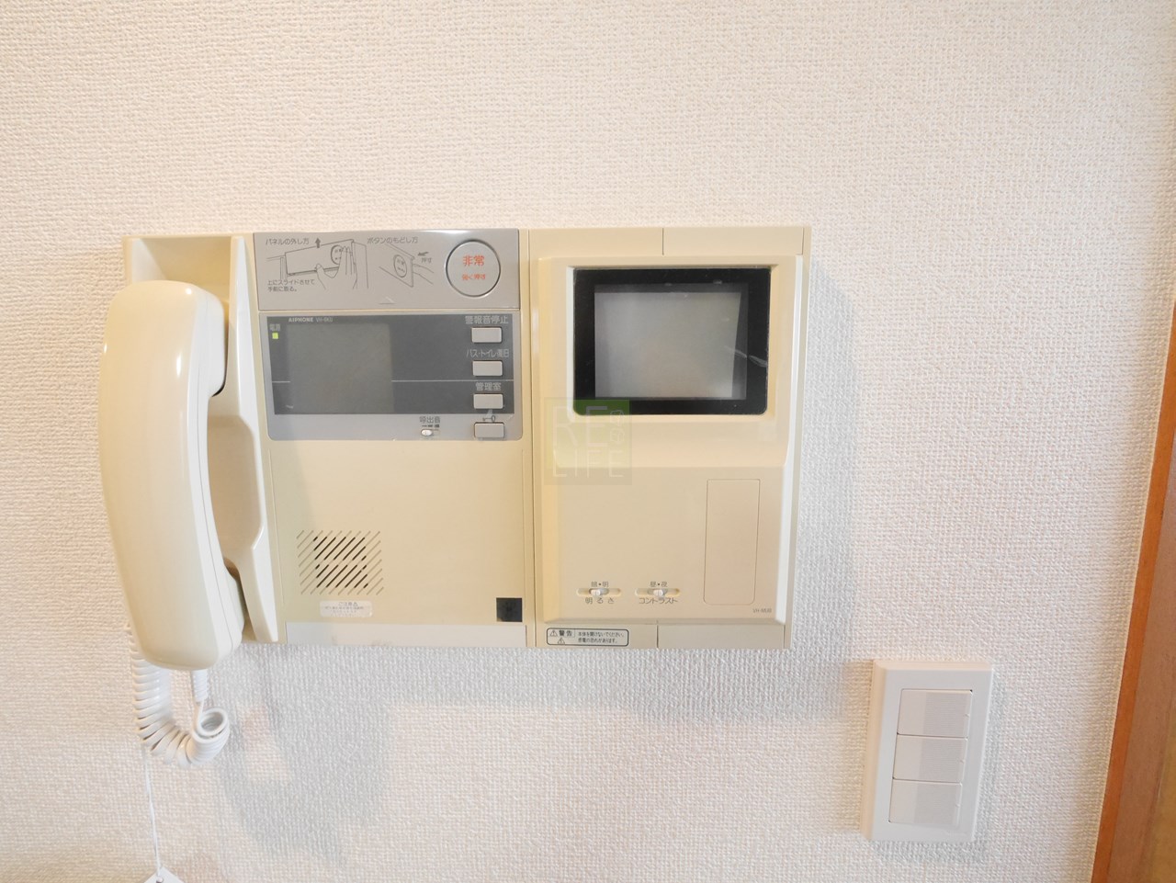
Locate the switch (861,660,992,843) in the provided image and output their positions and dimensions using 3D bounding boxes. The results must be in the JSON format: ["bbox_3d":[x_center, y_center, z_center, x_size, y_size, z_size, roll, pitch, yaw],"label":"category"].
[{"bbox_3d":[0.206,0.191,0.286,0.070,0.120,0.009,0,7,2],"label":"switch"}]

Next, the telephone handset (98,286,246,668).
[{"bbox_3d":[-0.205,0.020,0.234,0.043,0.193,0.037,0,7,2],"label":"telephone handset"}]

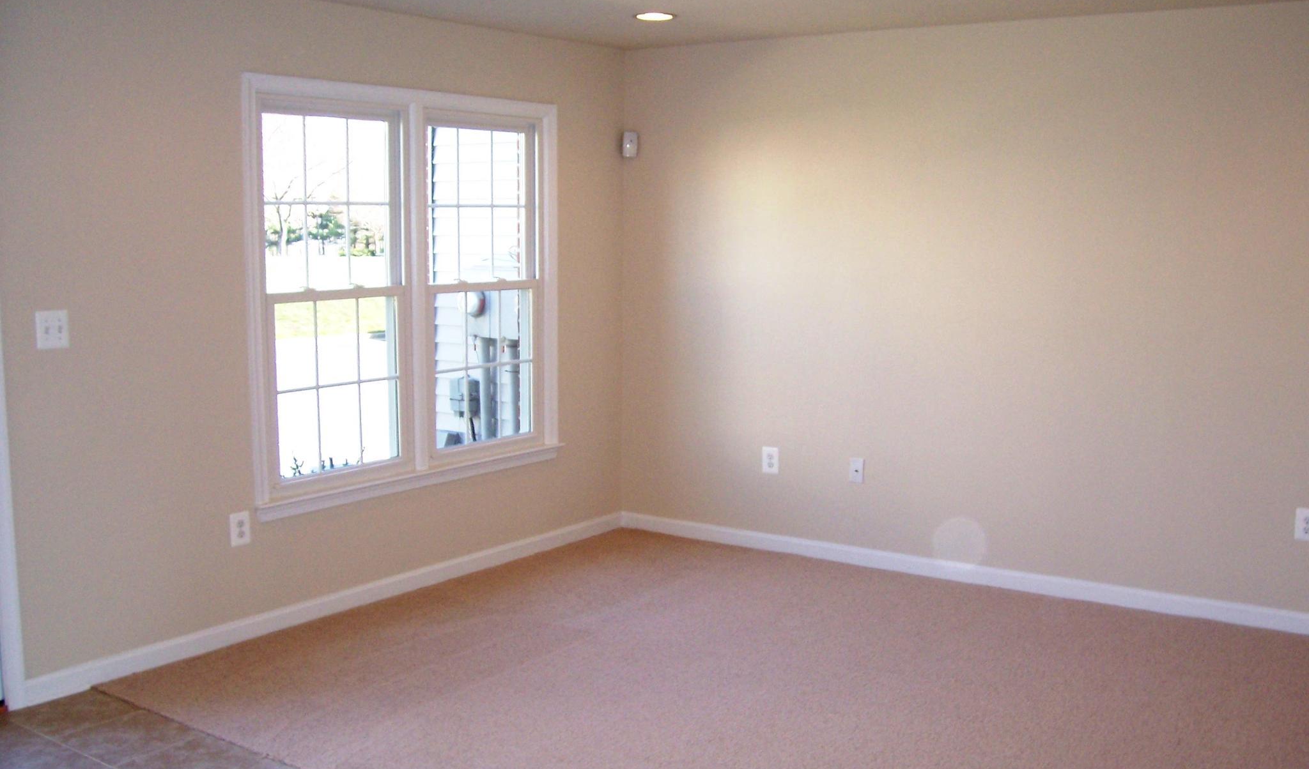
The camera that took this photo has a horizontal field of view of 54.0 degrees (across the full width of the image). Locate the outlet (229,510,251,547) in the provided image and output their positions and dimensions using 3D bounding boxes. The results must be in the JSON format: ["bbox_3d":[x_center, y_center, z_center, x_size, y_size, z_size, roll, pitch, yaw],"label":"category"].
[{"bbox_3d":[-1.535,0.538,4.774,0.010,0.122,0.077,6,9,37],"label":"outlet"}]

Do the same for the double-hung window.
[{"bbox_3d":[-0.990,-0.390,5.422,0.120,1.667,1.725,6,9,37],"label":"double-hung window"}]

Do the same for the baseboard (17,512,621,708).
[{"bbox_3d":[-1.100,0.849,5.388,0.018,0.086,3.145,6,9,37],"label":"baseboard"}]

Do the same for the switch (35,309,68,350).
[{"bbox_3d":[-1.937,-0.175,4.143,0.012,0.121,0.112,6,9,37],"label":"switch"}]

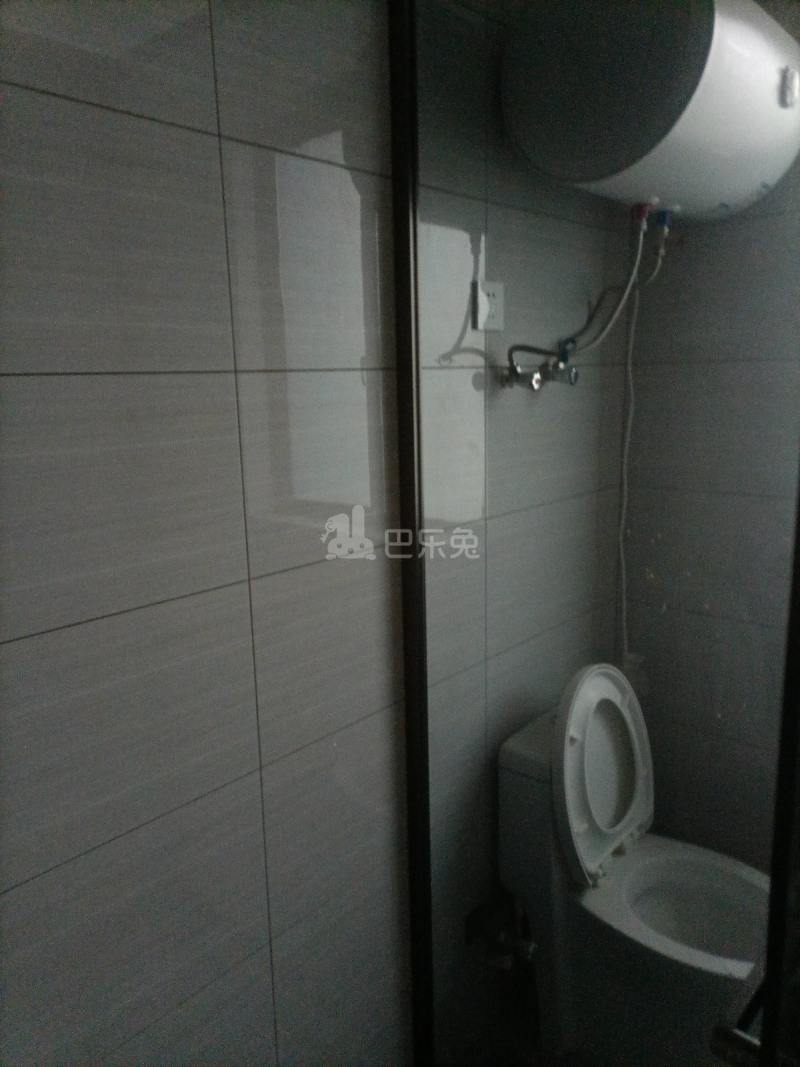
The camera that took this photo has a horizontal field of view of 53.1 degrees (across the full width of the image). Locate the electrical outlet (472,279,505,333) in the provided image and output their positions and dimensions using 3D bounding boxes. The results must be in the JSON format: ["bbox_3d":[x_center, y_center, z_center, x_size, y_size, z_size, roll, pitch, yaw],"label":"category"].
[{"bbox_3d":[0.168,-0.427,1.512,0.013,0.087,0.086,9,15,41],"label":"electrical outlet"}]

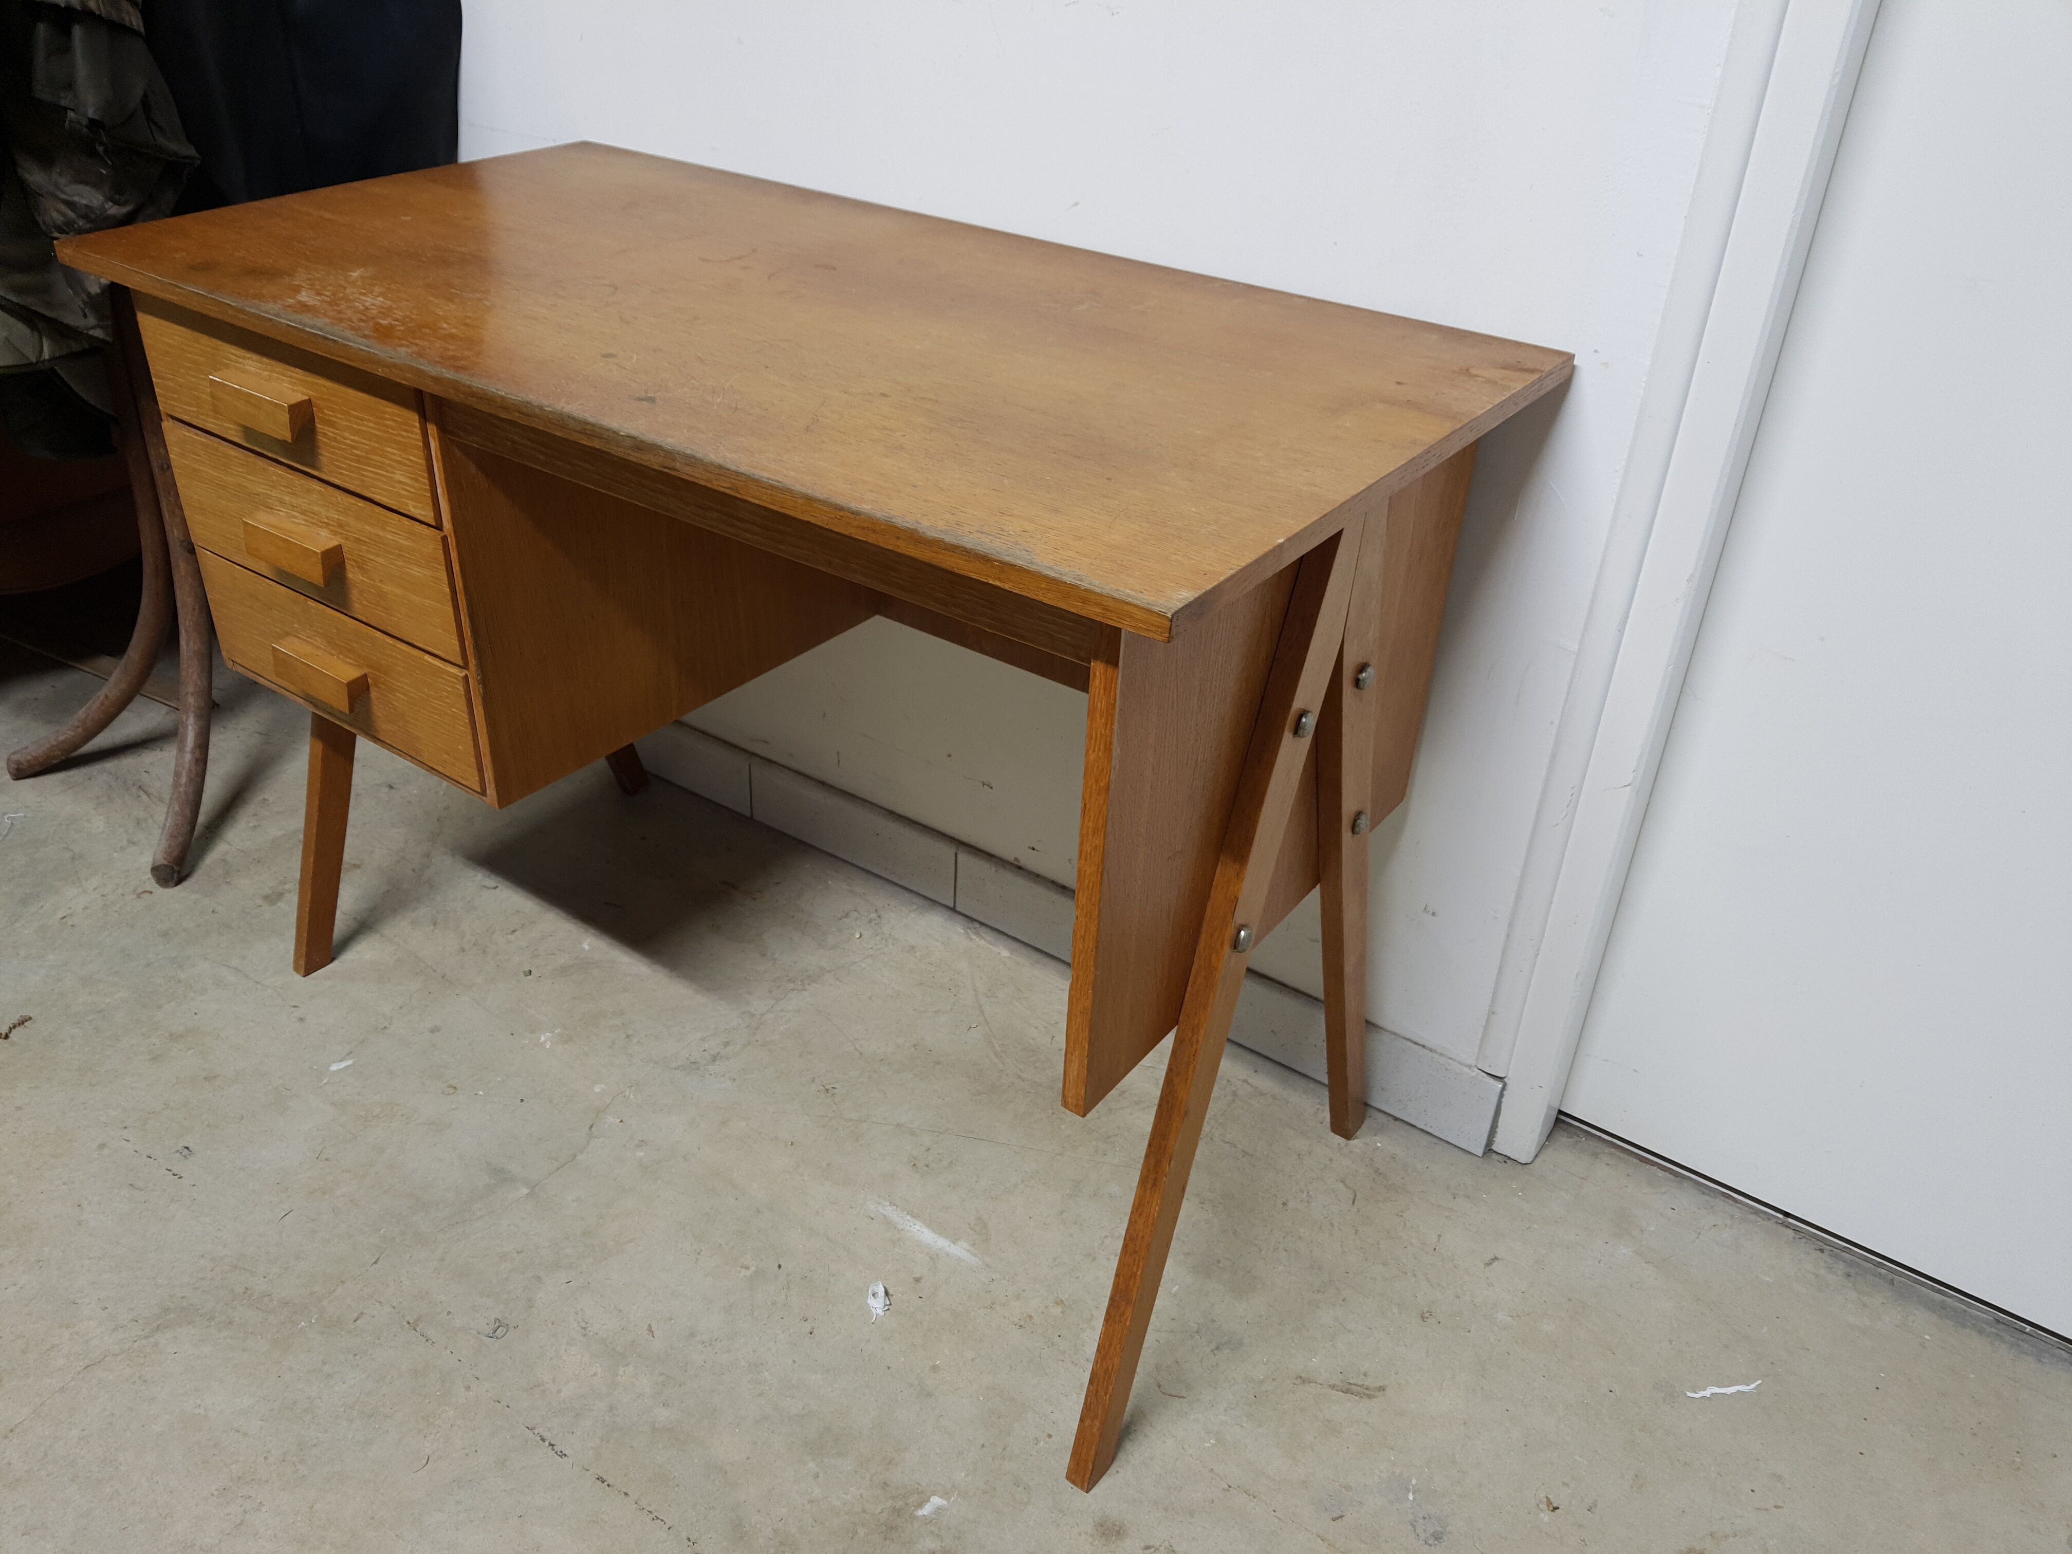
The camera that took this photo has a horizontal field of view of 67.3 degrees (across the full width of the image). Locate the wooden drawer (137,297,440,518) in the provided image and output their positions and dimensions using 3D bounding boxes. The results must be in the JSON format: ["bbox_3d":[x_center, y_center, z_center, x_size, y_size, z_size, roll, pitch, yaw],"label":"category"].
[{"bbox_3d":[-0.455,-0.363,1.294,0.364,0.109,0.421,22,38,29],"label":"wooden drawer"}]

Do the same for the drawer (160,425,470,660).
[{"bbox_3d":[-0.460,-0.268,1.355,0.365,0.110,0.421,22,38,29],"label":"drawer"}]

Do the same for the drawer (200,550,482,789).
[{"bbox_3d":[-0.467,-0.171,1.420,0.364,0.114,0.421,22,38,29],"label":"drawer"}]

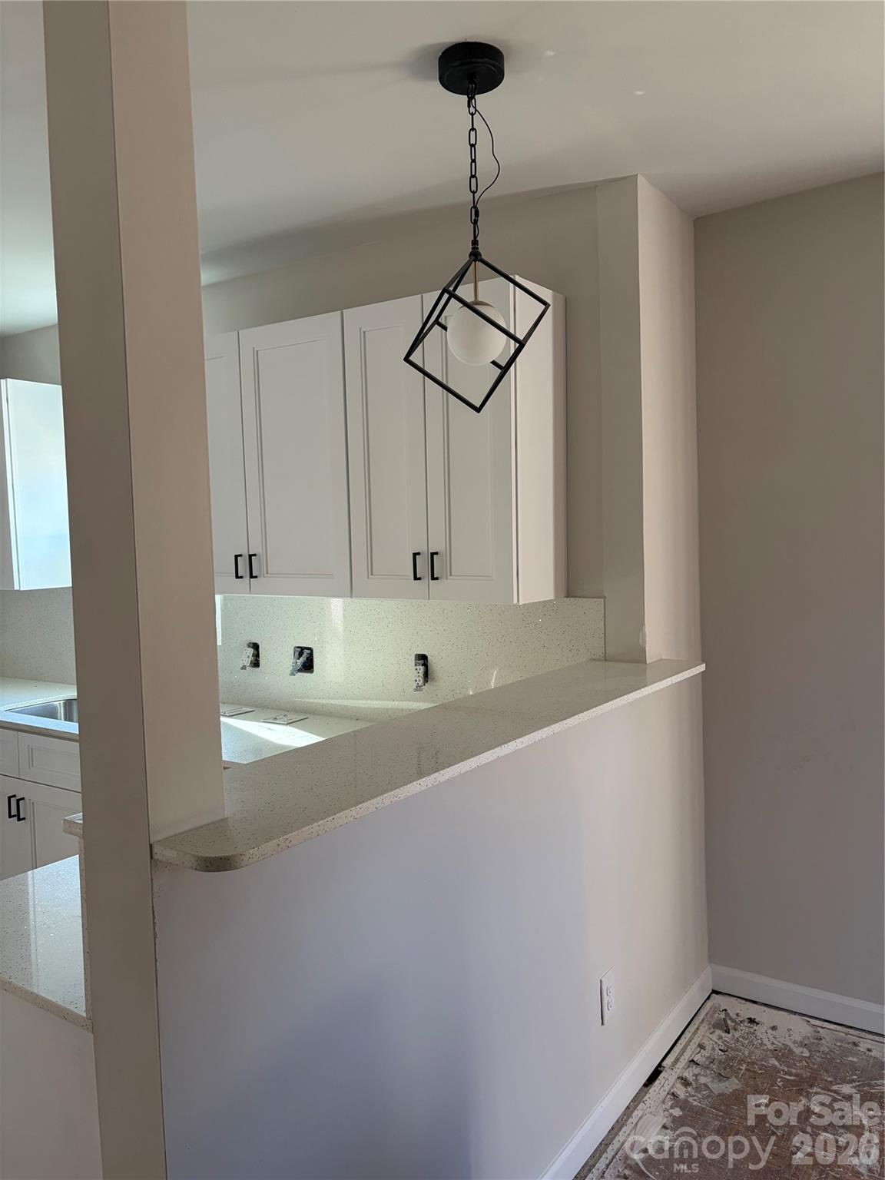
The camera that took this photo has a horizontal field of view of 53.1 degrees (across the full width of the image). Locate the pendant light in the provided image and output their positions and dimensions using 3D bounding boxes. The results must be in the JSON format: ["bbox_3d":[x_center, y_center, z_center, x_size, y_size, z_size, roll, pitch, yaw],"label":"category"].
[{"bbox_3d":[0.071,-0.719,1.817,0.283,0.710,0.298,0,4,34],"label":"pendant light"}]

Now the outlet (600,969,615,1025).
[{"bbox_3d":[0.414,1.018,2.225,0.009,0.118,0.074,0,4,34],"label":"outlet"}]

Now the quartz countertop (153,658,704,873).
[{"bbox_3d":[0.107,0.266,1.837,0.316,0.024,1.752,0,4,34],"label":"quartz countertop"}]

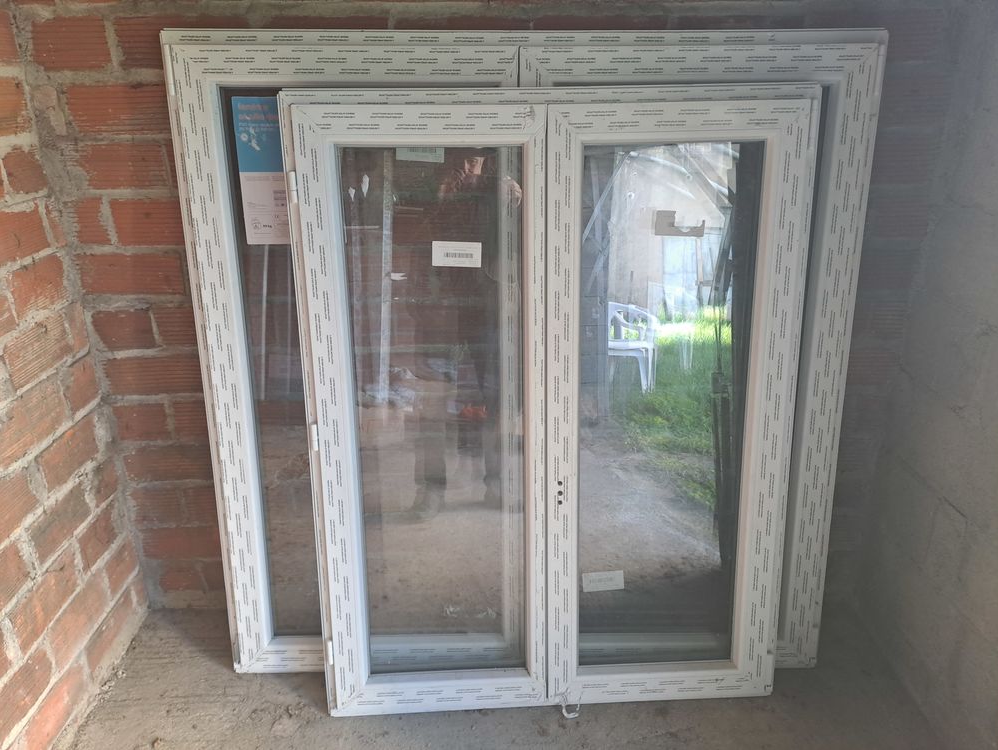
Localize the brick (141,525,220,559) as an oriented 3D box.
[{"bbox_3d":[-0.804,0.416,1.945,0.243,0.095,0.120,-1,22,0],"label":"brick"}]

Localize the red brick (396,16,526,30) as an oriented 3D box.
[{"bbox_3d":[-0.072,-0.694,1.511,0.268,0.094,0.120,-1,21,0],"label":"red brick"}]

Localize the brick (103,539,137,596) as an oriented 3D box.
[{"bbox_3d":[-1.004,0.476,1.807,0.120,0.092,0.127,-1,21,0],"label":"brick"}]

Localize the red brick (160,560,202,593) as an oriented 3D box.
[{"bbox_3d":[-0.845,0.510,1.970,0.112,0.097,0.120,-1,22,-1],"label":"red brick"}]

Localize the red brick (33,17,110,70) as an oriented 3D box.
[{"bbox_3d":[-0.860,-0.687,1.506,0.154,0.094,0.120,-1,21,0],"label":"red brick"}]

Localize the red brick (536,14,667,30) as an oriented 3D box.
[{"bbox_3d":[0.204,-0.695,1.505,0.263,0.096,0.120,-1,22,0],"label":"red brick"}]

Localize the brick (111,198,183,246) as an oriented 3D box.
[{"bbox_3d":[-0.712,-0.354,1.633,0.255,0.097,0.120,-1,22,-1],"label":"brick"}]

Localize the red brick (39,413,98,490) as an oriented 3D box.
[{"bbox_3d":[-1.014,0.182,1.613,0.120,0.088,0.214,-1,22,0],"label":"red brick"}]

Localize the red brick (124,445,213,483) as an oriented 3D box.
[{"bbox_3d":[-0.807,0.204,1.861,0.243,0.098,0.120,-1,22,0],"label":"red brick"}]

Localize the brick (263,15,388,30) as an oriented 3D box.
[{"bbox_3d":[-0.348,-0.690,1.512,0.251,0.102,0.120,-1,22,-1],"label":"brick"}]

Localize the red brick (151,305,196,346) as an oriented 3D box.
[{"bbox_3d":[-0.664,-0.137,1.720,0.255,0.096,0.120,-1,22,-1],"label":"red brick"}]

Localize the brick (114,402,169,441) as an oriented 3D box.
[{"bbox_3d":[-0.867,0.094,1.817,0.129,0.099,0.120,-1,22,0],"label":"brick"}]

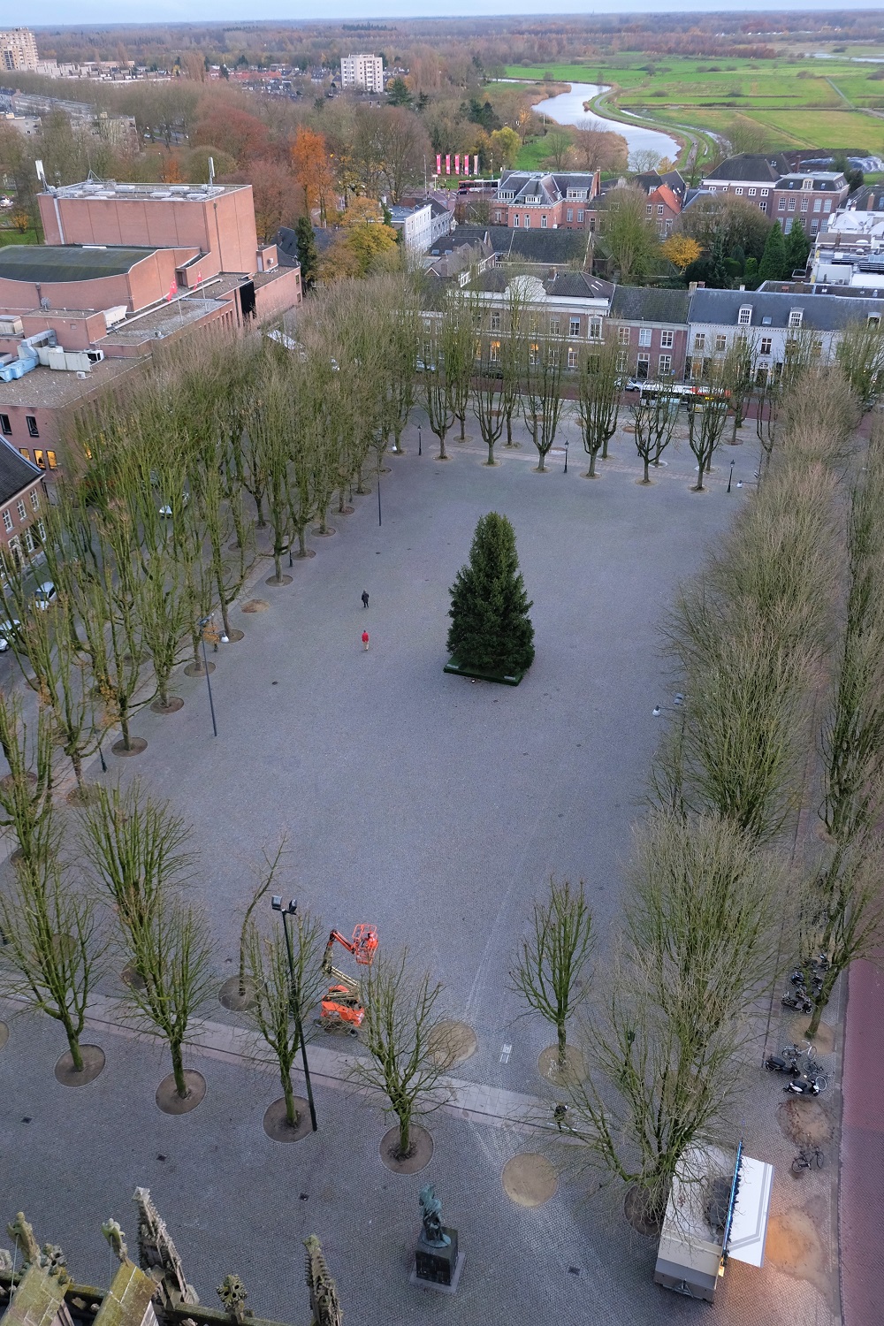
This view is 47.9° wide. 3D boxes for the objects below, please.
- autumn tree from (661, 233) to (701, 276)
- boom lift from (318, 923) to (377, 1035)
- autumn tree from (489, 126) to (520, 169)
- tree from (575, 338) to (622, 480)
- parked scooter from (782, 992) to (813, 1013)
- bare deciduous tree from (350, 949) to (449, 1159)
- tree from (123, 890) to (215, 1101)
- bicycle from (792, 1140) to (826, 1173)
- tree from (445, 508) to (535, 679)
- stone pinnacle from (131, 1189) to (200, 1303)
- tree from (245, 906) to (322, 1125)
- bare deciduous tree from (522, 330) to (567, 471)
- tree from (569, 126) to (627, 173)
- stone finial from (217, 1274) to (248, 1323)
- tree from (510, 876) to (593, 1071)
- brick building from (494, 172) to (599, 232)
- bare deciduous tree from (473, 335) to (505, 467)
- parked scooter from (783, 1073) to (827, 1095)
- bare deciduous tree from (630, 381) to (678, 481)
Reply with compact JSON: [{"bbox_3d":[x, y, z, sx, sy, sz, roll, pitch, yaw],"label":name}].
[{"bbox_3d":[46.856,-78.670,192.385,8.000,9.200,8.000,8,34,13],"label":"autumn tree"},{"bbox_3d":[-5.033,16.129,50.839,3.600,7.200,2.100,14,36,21],"label":"boom lift"},{"bbox_3d":[21.529,-173.839,336.547,10.600,13.500,10.200,-1,33,0],"label":"autumn tree"},{"bbox_3d":[17.321,-27.787,110.661,4.900,14.600,4.900,8,34,13],"label":"tree"},{"bbox_3d":[18.933,18.097,52.961,1.650,1.100,0.650,11,35,17],"label":"parked scooter"},{"bbox_3d":[-1.744,17.157,41.848,4.200,12.600,4.200,-1,33,0],"label":"bare deciduous tree"},{"bbox_3d":[-11.976,15.517,44.370,3.900,12.900,3.900,-1,33,0],"label":"tree"},{"bbox_3d":[16.895,22.785,45.566,1.720,1.060,0.600,-7,34,-9],"label":"bicycle"},{"bbox_3d":[3.833,-5.728,78.299,6.700,12.800,6.700,-1,33,0],"label":"tree"},{"bbox_3d":[-7.625,15.954,27.039,1.200,6.070,1.200,8,34,13],"label":"stone pinnacle"},{"bbox_3d":[-6.842,16.645,44.559,4.200,13.500,4.200,8,34,13],"label":"tree"},{"bbox_3d":[11.511,-28.968,111.981,4.800,15.300,4.800,8,34,13],"label":"bare deciduous tree"},{"bbox_3d":[52.003,-170.248,330.109,18.000,14.000,16.000,-1,33,0],"label":"tree"},{"bbox_3d":[-5.215,16.164,25.066,0.780,1.700,0.780,4,33,8],"label":"stone finial"},{"bbox_3d":[5.479,15.281,47.220,3.900,12.500,3.900,8,34,13],"label":"tree"},{"bbox_3d":[23.223,-103.709,226.823,23.000,14.000,22.000,9,35,15],"label":"brick building"},{"bbox_3d":[5.722,-30.073,114.096,4.000,15.100,4.000,-1,33,1],"label":"bare deciduous tree"},{"bbox_3d":[17.117,20.197,47.193,1.700,1.120,0.700,5,34,9],"label":"parked scooter"},{"bbox_3d":[23.506,-25.253,109.915,5.000,11.000,5.000,8,34,13],"label":"bare deciduous tree"}]

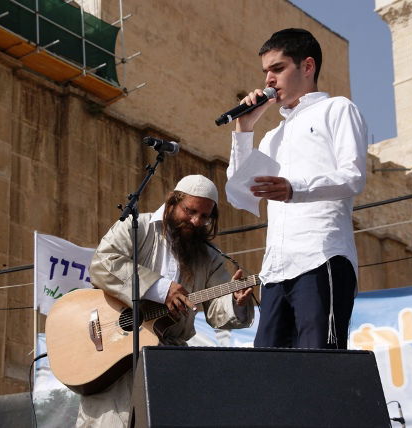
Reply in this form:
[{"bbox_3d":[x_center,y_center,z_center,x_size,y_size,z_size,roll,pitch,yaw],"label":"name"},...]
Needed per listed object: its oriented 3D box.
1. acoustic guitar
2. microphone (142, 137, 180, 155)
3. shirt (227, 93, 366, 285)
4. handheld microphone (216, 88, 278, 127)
[{"bbox_3d":[-0.120,0.374,4.607,1.028,0.400,0.120,-18,-29,11],"label":"acoustic guitar"},{"bbox_3d":[-0.174,-0.266,4.591,0.051,0.051,0.260,-10,-8,27],"label":"microphone"},{"bbox_3d":[0.332,-0.084,4.280,0.380,0.750,0.480,12,-21,-40],"label":"shirt"},{"bbox_3d":[0.149,-0.383,4.284,0.260,0.051,0.051,-29,-9,-17],"label":"handheld microphone"}]

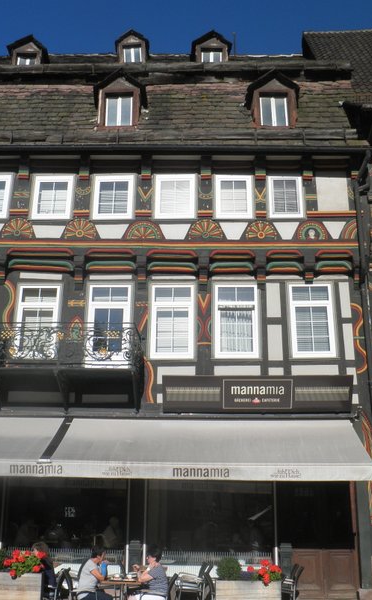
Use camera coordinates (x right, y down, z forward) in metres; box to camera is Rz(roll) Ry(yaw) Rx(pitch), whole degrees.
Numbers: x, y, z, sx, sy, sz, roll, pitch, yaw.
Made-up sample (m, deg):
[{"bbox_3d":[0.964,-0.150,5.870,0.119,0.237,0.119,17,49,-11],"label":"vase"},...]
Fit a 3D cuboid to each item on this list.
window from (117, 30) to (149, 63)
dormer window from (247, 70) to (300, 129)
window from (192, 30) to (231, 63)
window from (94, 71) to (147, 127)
[{"bbox_3d":[-1.474,-6.780,18.553,0.947,1.227,1.250,0,-19,1],"label":"window"},{"bbox_3d":[2.012,-4.505,15.395,1.201,1.570,0.850,0,-19,1],"label":"dormer window"},{"bbox_3d":[0.719,-6.757,18.494,1.107,1.222,1.250,0,-19,1],"label":"window"},{"bbox_3d":[-1.518,-4.547,15.491,1.169,1.609,0.850,0,-19,1],"label":"window"}]

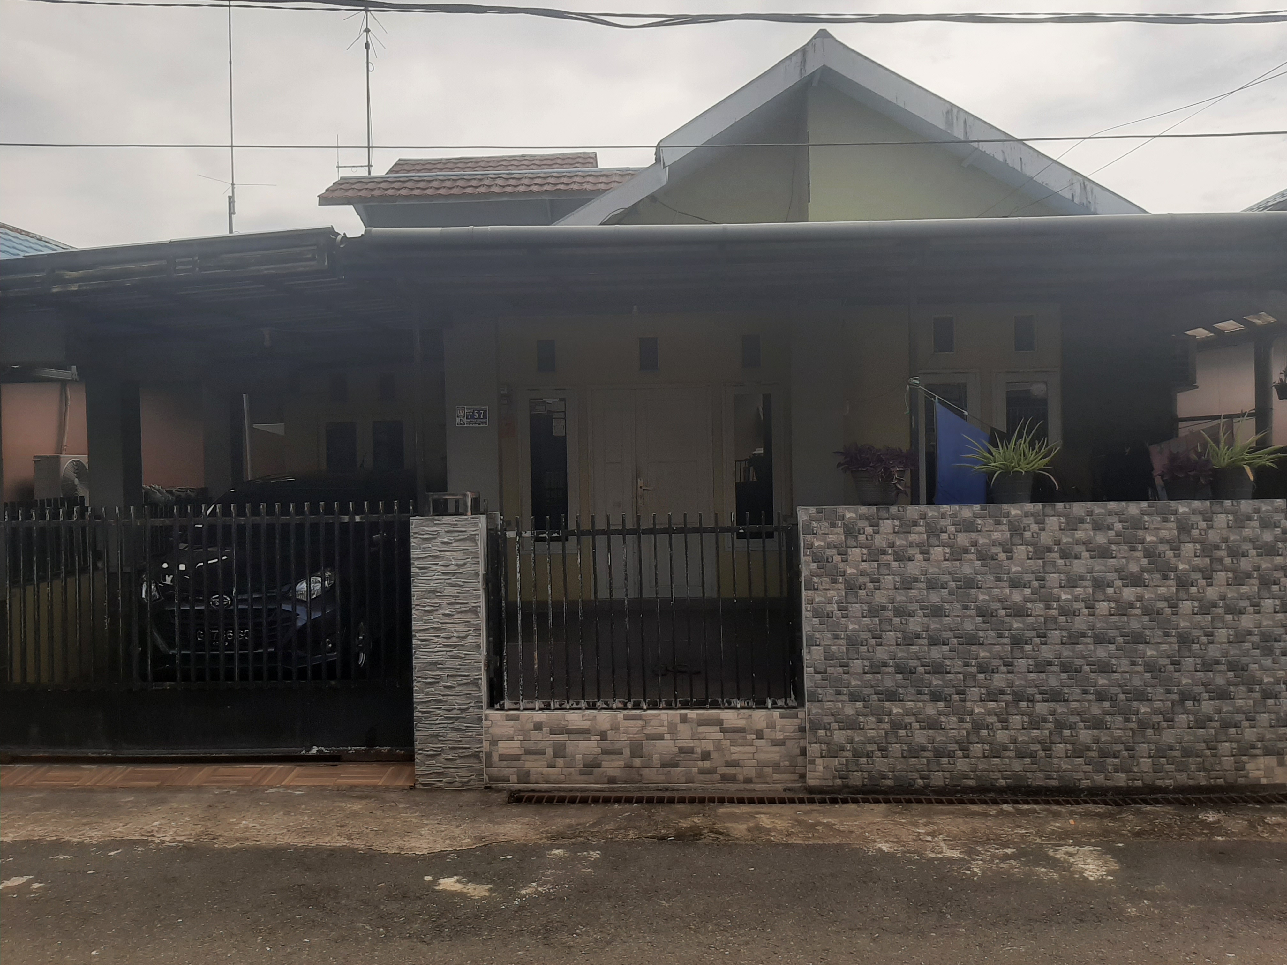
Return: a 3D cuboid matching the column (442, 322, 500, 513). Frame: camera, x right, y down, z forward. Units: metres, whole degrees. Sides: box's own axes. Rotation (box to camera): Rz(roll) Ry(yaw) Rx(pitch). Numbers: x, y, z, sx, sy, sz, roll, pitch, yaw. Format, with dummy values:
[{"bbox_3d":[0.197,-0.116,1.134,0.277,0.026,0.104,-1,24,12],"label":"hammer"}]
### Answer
[{"bbox_3d":[-1.589,-0.166,9.170,0.490,2.720,0.380,-1,1,2],"label":"column"}]

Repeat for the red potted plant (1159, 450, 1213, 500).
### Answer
[{"bbox_3d":[2.957,-0.041,5.270,0.310,0.275,0.300,-1,1,2],"label":"red potted plant"}]

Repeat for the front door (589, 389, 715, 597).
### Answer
[{"bbox_3d":[0.086,0.096,9.700,1.230,2.110,0.100,-1,1,2],"label":"front door"}]

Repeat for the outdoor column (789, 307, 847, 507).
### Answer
[{"bbox_3d":[1.617,-0.233,9.050,0.500,2.750,0.400,-1,1,2],"label":"outdoor column"}]

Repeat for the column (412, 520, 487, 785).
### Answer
[{"bbox_3d":[-1.064,0.933,5.530,0.400,1.510,0.380,-1,1,2],"label":"column"}]

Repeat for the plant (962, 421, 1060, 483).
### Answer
[{"bbox_3d":[2.018,-0.163,5.300,0.520,0.360,0.460,-1,1,2],"label":"plant"}]

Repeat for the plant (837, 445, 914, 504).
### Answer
[{"bbox_3d":[1.278,-0.044,5.330,0.420,0.335,0.380,-1,1,2],"label":"plant"}]

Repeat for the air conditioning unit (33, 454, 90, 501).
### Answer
[{"bbox_3d":[-5.835,-0.015,9.850,0.280,0.530,0.720,-1,1,2],"label":"air conditioning unit"}]

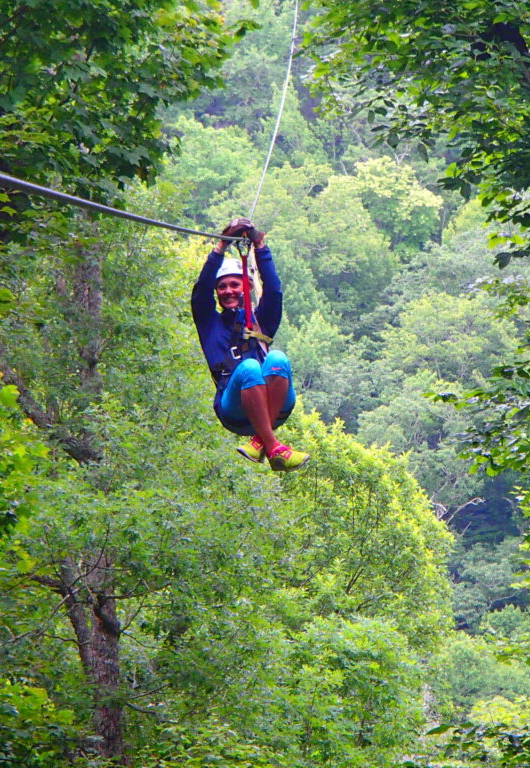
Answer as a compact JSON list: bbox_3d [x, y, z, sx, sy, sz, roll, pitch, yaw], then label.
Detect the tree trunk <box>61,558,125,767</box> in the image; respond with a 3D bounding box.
[{"bbox_3d":[-1.703,2.708,41.000,0.634,2.099,0.450,0,0,0],"label":"tree trunk"}]

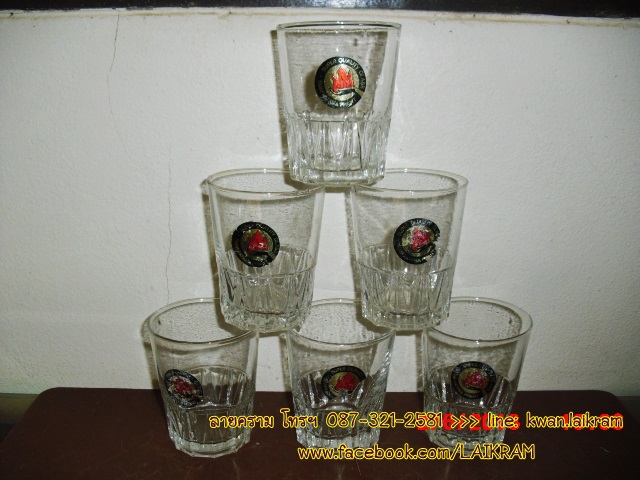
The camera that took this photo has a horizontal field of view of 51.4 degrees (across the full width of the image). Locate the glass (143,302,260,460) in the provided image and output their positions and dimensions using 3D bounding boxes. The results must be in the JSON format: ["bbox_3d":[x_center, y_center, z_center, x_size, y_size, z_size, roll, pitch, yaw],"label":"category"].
[{"bbox_3d":[-0.055,0.068,0.329,0.052,0.065,0.052,0,17,0],"label":"glass"}]

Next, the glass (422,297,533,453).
[{"bbox_3d":[0.076,0.068,0.332,0.052,0.065,0.052,3,18,10],"label":"glass"}]

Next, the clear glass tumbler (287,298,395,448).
[{"bbox_3d":[0.010,0.069,0.328,0.052,0.065,0.052,-1,17,-3],"label":"clear glass tumbler"}]

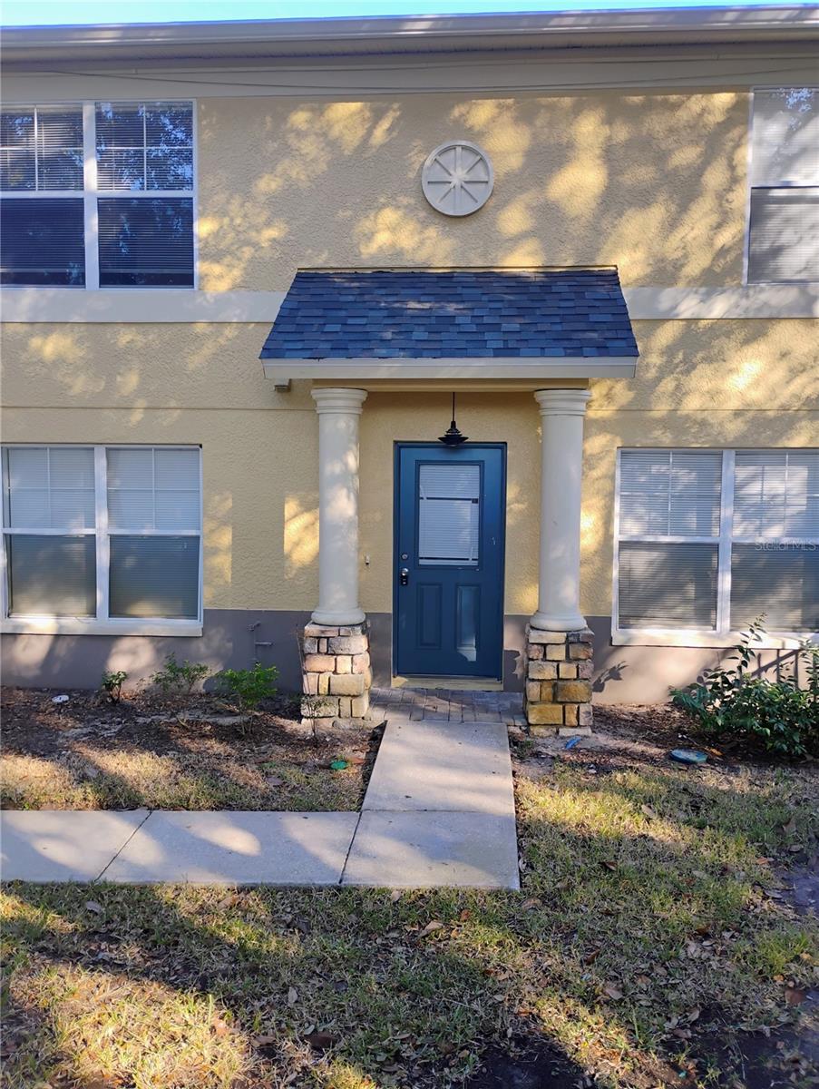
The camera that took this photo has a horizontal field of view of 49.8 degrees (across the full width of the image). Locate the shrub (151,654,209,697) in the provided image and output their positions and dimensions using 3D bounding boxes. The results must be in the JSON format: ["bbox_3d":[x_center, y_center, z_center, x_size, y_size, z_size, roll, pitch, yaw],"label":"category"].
[{"bbox_3d":[-1.946,1.116,7.505,0.484,0.357,0.400,1,4,4],"label":"shrub"}]

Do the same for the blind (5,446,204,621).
[{"bbox_3d":[-2.784,-0.101,7.994,1.850,1.628,0.060,1,4,4],"label":"blind"}]

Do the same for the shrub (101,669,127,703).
[{"bbox_3d":[-2.541,1.216,7.574,0.226,0.284,0.210,1,4,4],"label":"shrub"}]

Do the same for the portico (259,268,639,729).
[{"bbox_3d":[0.320,-0.460,7.080,2.740,3.740,1.250,1,4,4],"label":"portico"}]

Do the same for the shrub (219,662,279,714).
[{"bbox_3d":[-1.258,1.155,6.908,0.448,0.458,0.410,1,4,4],"label":"shrub"}]

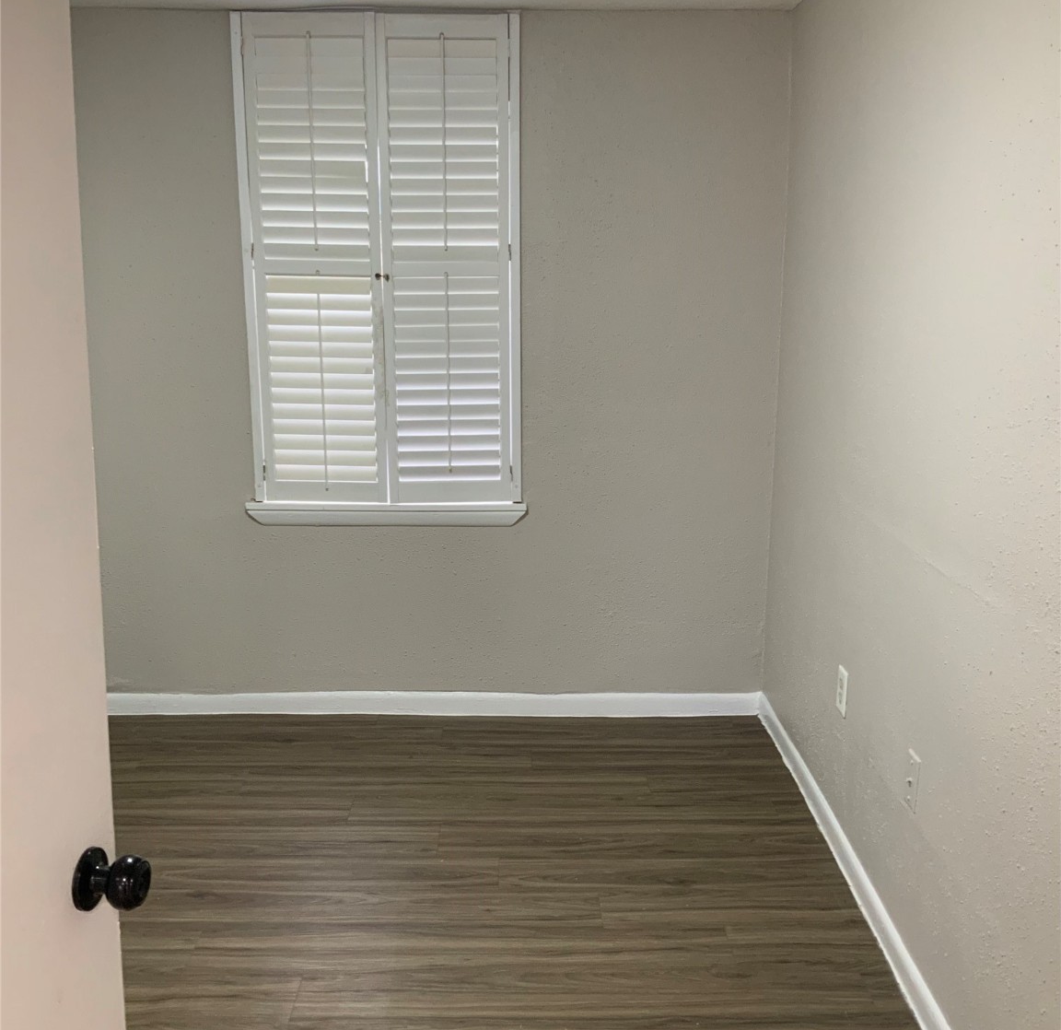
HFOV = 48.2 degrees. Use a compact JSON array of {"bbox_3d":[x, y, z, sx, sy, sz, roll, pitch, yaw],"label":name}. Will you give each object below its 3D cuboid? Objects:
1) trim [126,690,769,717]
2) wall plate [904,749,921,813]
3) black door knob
[{"bbox_3d":[-0.448,0.656,4.119,2.510,0.088,0.015,0,12,-1],"label":"trim"},{"bbox_3d":[0.822,0.574,2.561,0.009,0.118,0.072,0,12,-1],"label":"wall plate"},{"bbox_3d":[-0.436,0.386,1.251,0.064,0.066,0.066,2,12,8],"label":"black door knob"}]

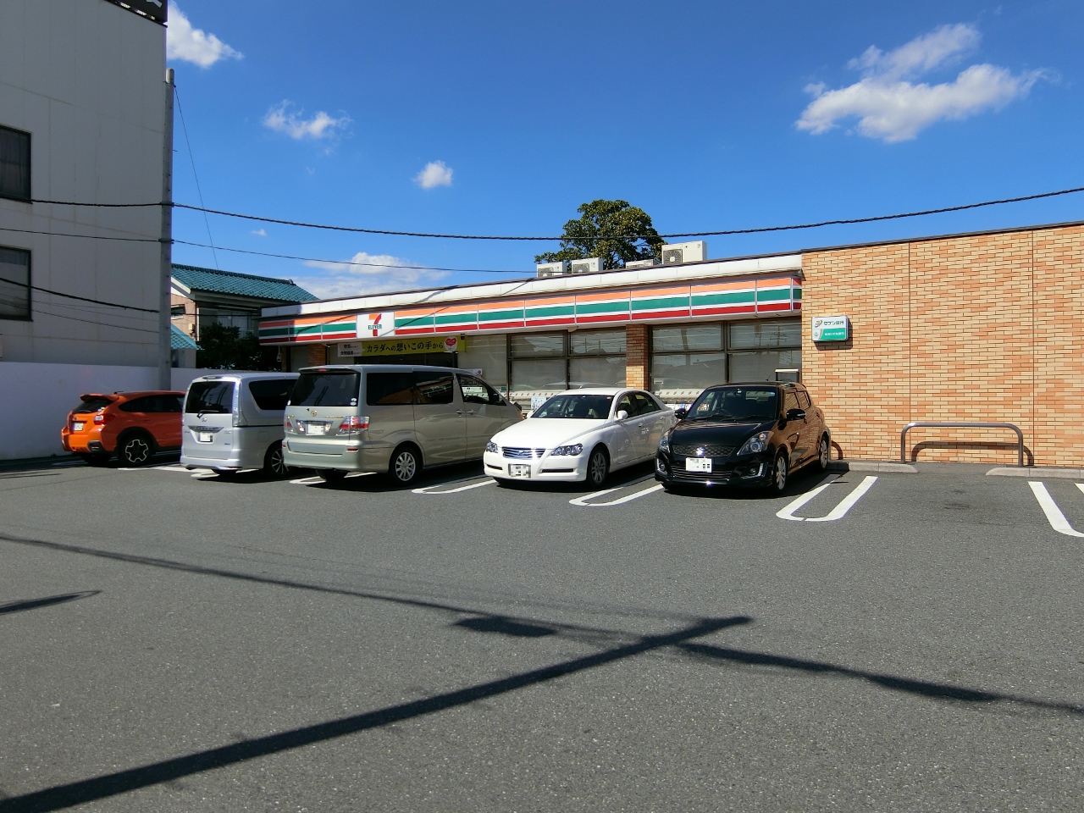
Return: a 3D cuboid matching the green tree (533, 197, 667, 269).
[{"bbox_3d":[2.509,-4.379,32.500,5.800,9.500,5.800,-1,2,5],"label":"green tree"}]

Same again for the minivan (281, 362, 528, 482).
[{"bbox_3d":[-2.205,0.236,13.287,1.835,1.930,4.840,0,2,29],"label":"minivan"}]

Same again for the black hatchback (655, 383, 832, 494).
[{"bbox_3d":[3.109,0.379,11.384,1.725,1.510,3.850,0,3,34],"label":"black hatchback"}]

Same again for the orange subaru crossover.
[{"bbox_3d":[-8.652,0.425,17.617,1.810,1.570,4.450,0,2,32],"label":"orange subaru crossover"}]

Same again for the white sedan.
[{"bbox_3d":[0.818,0.424,12.729,1.805,1.440,4.730,0,2,29],"label":"white sedan"}]

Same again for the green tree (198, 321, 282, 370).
[{"bbox_3d":[-11.015,-1.093,27.500,3.300,4.000,3.300,-2,2,-22],"label":"green tree"}]

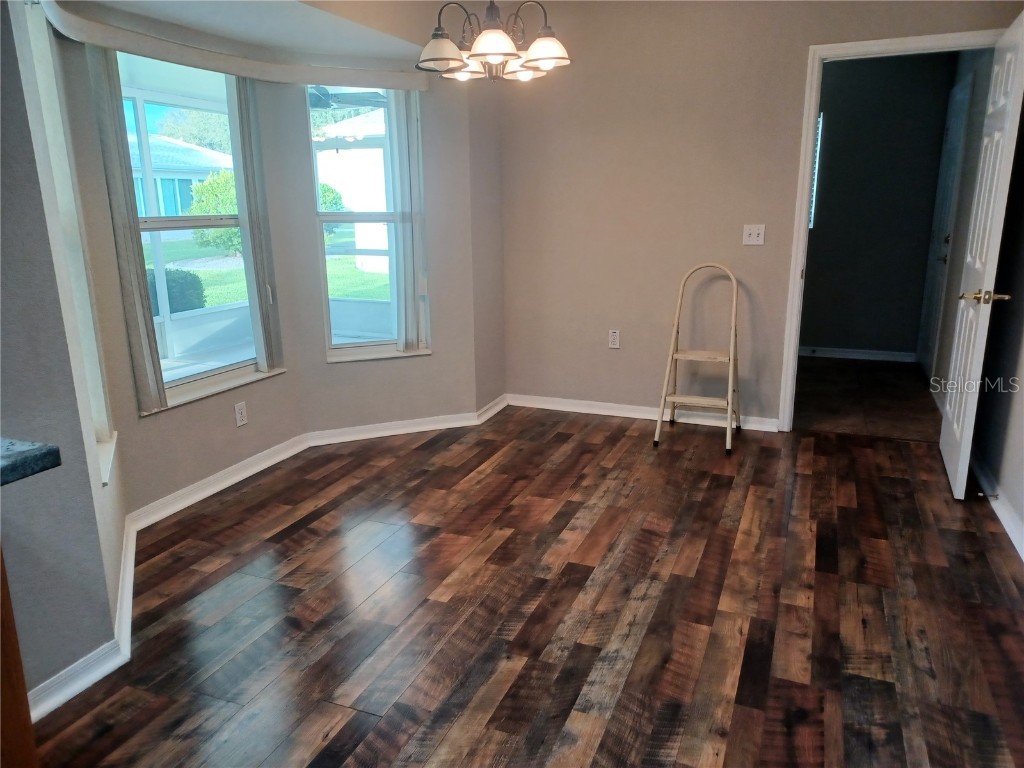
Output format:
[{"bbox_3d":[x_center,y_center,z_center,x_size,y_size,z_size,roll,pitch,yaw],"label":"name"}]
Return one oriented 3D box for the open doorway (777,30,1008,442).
[{"bbox_3d":[2.013,-0.718,4.012,0.907,2.120,0.150,5,15,22],"label":"open doorway"}]

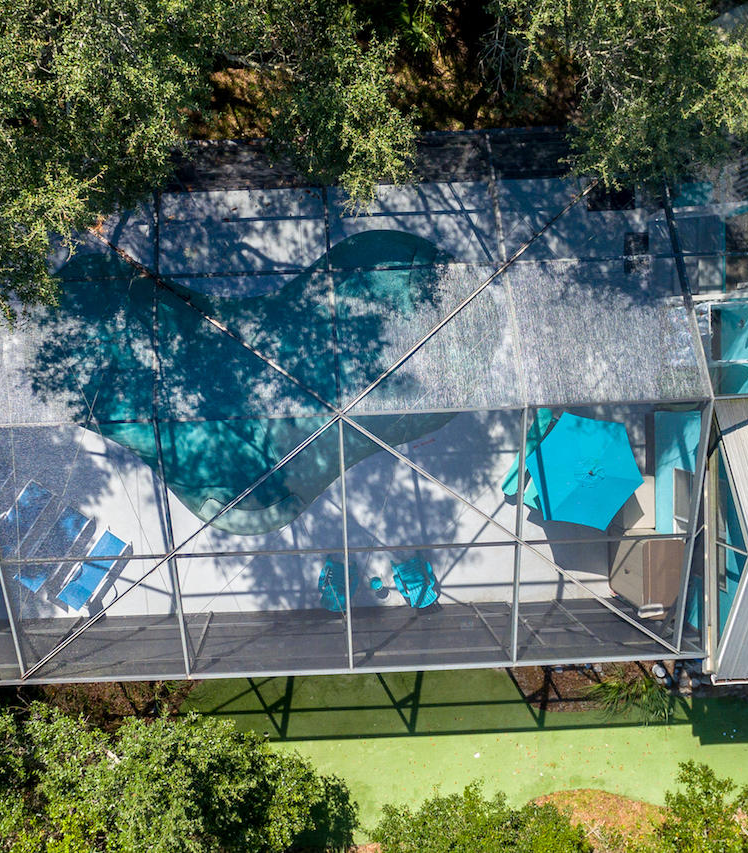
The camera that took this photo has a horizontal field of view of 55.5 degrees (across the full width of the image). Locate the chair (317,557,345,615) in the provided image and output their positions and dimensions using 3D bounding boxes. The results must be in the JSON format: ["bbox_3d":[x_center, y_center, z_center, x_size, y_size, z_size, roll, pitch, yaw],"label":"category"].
[{"bbox_3d":[-0.750,3.431,15.368,0.790,0.930,0.820,7,93,-5],"label":"chair"}]

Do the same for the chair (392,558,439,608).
[{"bbox_3d":[0.914,3.421,15.511,0.790,0.930,0.820,-17,95,-4],"label":"chair"}]

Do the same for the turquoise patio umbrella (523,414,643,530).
[{"bbox_3d":[4.208,0.868,14.999,2.450,2.200,2.200,10,93,-5],"label":"turquoise patio umbrella"}]

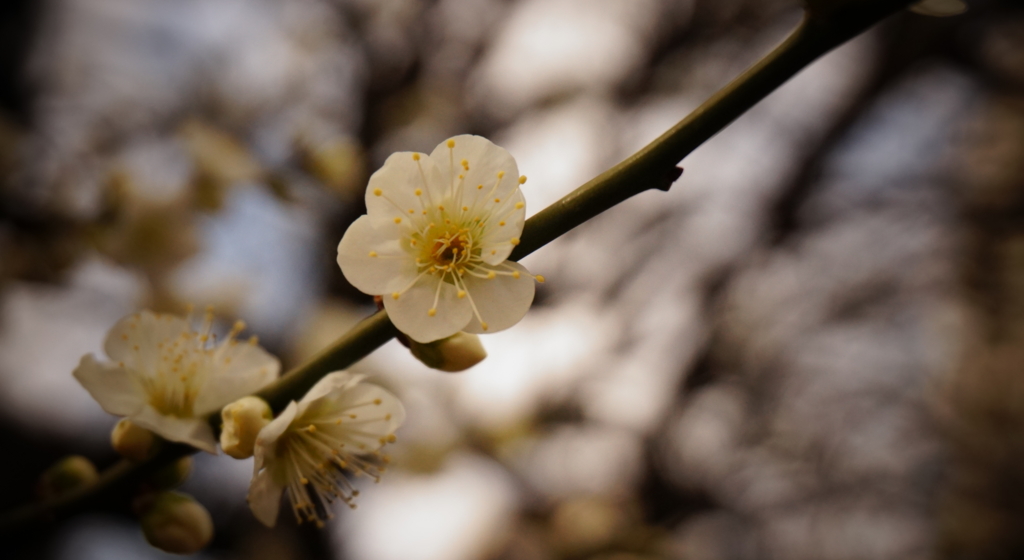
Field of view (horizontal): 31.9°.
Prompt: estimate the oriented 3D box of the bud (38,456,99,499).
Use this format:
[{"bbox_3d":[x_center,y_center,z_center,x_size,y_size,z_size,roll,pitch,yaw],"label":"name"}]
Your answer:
[{"bbox_3d":[-0.059,0.026,0.240,0.008,0.006,0.006,-25,0,-9],"label":"bud"}]

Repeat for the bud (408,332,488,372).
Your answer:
[{"bbox_3d":[-0.008,0.008,0.224,0.010,0.007,0.007,13,0,6],"label":"bud"}]

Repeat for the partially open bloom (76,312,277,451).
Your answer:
[{"bbox_3d":[-0.043,0.013,0.231,0.025,0.013,0.021,6,30,-4],"label":"partially open bloom"}]

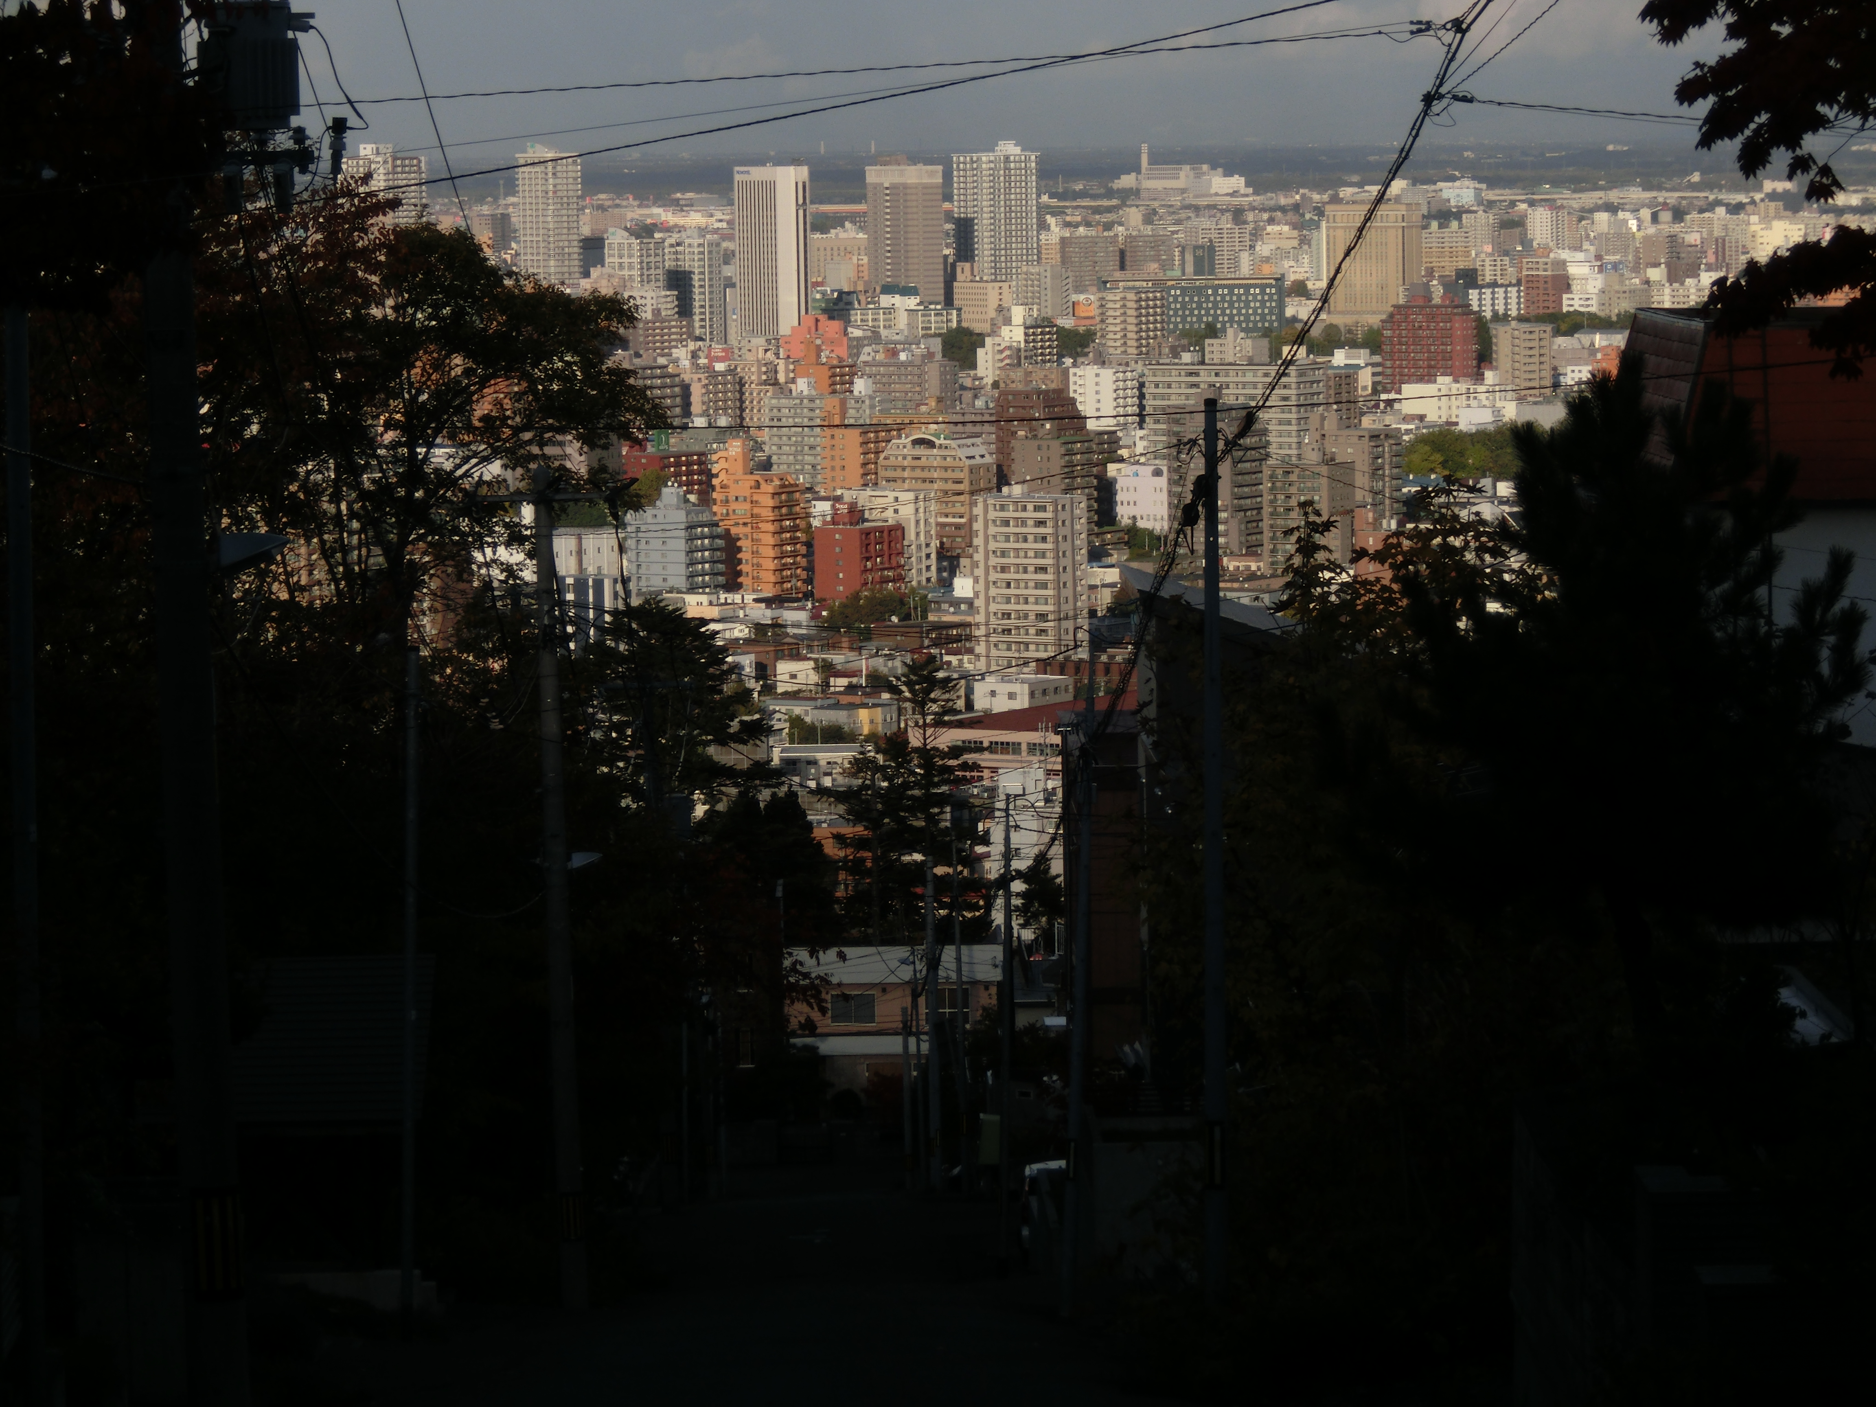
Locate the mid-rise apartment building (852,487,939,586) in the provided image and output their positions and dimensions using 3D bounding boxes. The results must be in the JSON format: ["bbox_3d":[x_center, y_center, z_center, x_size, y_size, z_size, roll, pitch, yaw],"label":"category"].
[{"bbox_3d":[-10.308,-38.954,1555.070,17.899,21.797,11.069,2,6,28],"label":"mid-rise apartment building"}]

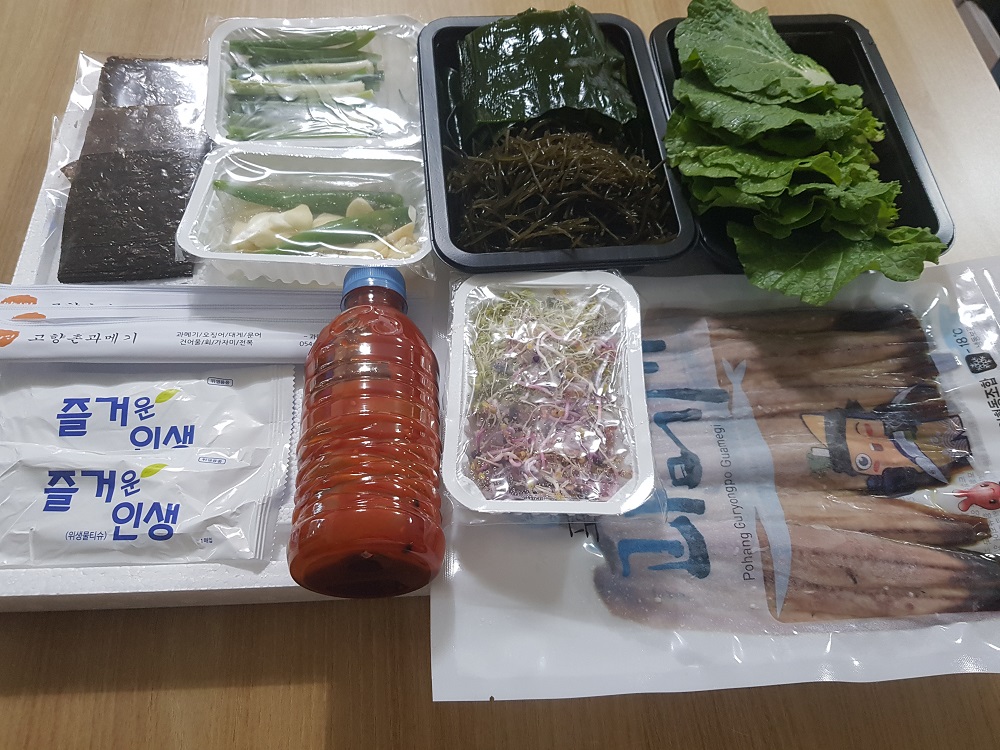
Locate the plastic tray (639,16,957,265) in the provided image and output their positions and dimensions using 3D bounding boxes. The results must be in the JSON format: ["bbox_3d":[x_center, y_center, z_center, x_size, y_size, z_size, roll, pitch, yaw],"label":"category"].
[{"bbox_3d":[0.183,-0.145,0.488,0.150,0.045,0.206,-3,62,-4],"label":"plastic tray"}]

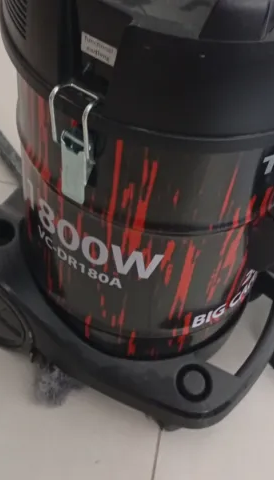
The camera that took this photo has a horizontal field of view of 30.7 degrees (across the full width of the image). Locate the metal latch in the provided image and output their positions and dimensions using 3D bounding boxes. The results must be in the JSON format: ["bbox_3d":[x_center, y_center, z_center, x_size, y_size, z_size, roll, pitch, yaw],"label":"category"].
[{"bbox_3d":[-0.044,-0.067,0.376,0.030,0.096,0.025,29,58,15],"label":"metal latch"}]

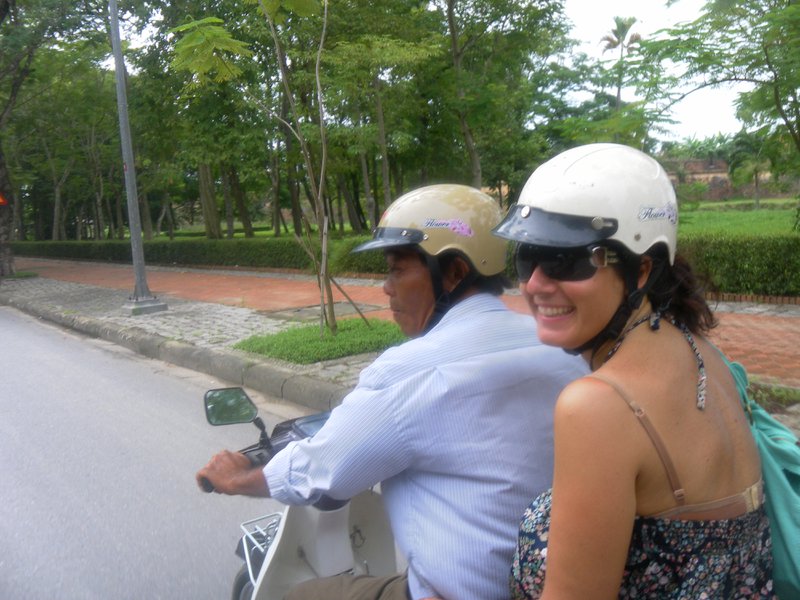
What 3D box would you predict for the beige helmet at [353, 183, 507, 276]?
[{"bbox_3d":[0.059,-0.139,1.600,0.302,0.182,0.225,-2,5,2],"label":"beige helmet"}]

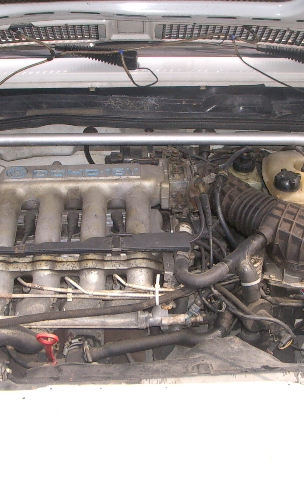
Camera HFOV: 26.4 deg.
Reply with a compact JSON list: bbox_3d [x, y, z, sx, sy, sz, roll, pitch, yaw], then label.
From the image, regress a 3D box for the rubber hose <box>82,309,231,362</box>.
[{"bbox_3d":[0.020,0.184,1.283,0.292,0.090,0.095,-1,38,-1],"label":"rubber hose"}]

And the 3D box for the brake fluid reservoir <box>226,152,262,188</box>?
[{"bbox_3d":[0.209,-0.130,1.460,0.074,0.105,0.120,-1,38,-1],"label":"brake fluid reservoir"}]

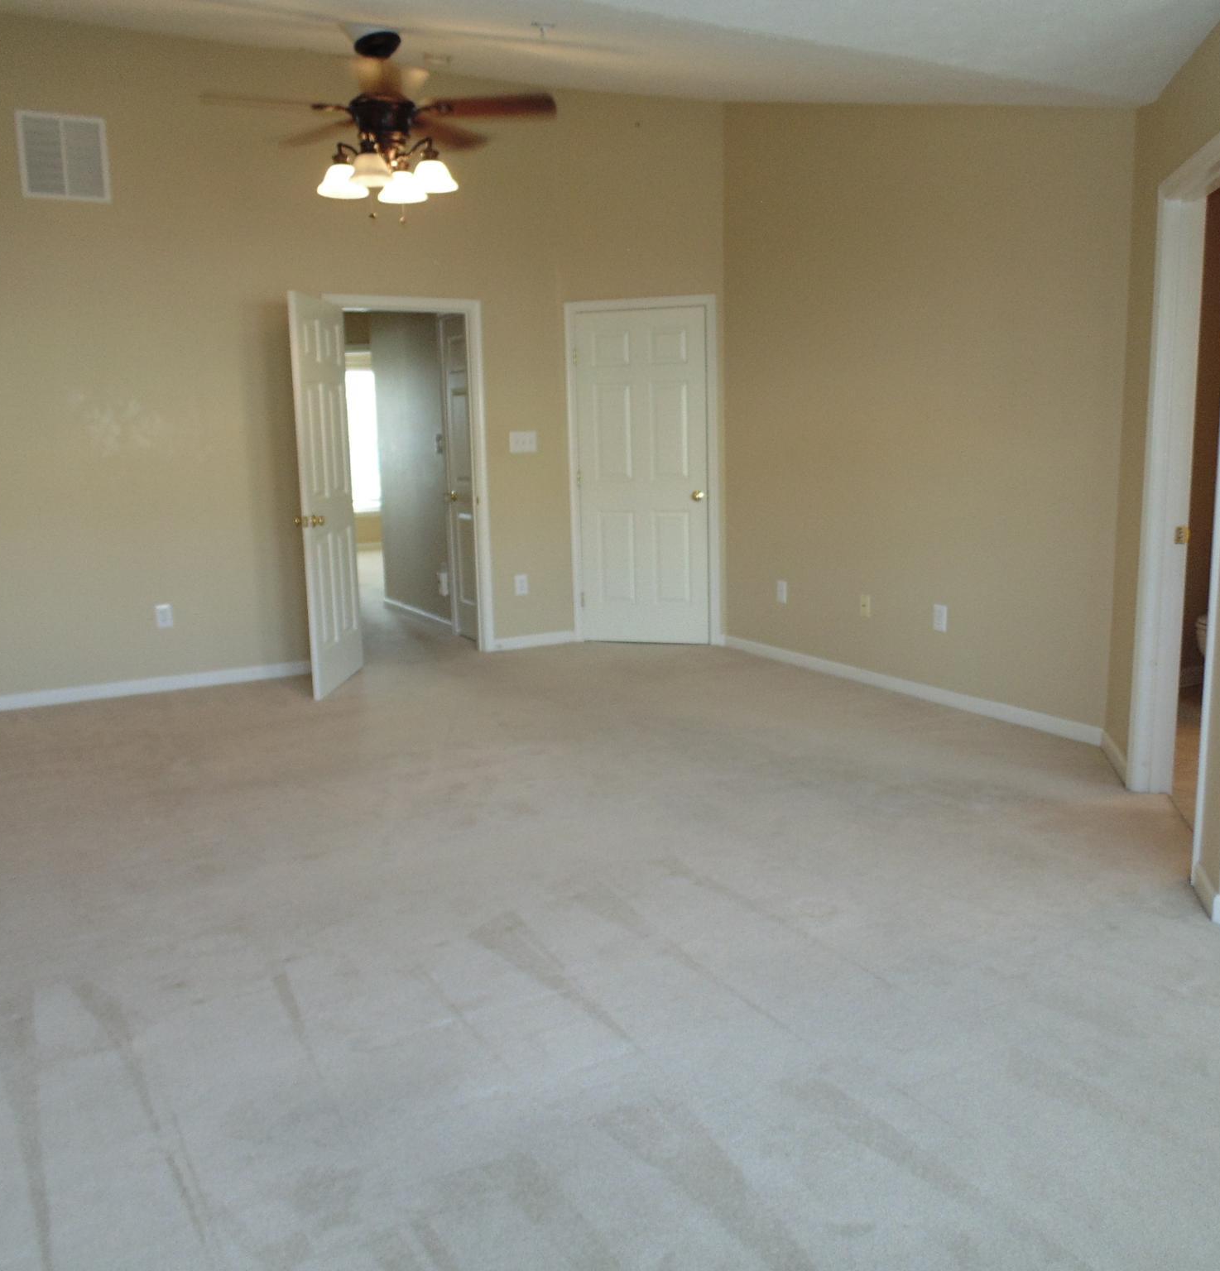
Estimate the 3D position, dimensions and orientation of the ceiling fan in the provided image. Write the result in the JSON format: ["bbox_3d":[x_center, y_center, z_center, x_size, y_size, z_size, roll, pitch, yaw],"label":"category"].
[{"bbox_3d":[-0.880,-1.996,4.152,1.330,0.649,1.330,-1,10,0],"label":"ceiling fan"}]

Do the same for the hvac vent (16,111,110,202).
[{"bbox_3d":[-2.612,-2.292,5.160,0.380,0.395,0.020,-7,12,-30],"label":"hvac vent"}]

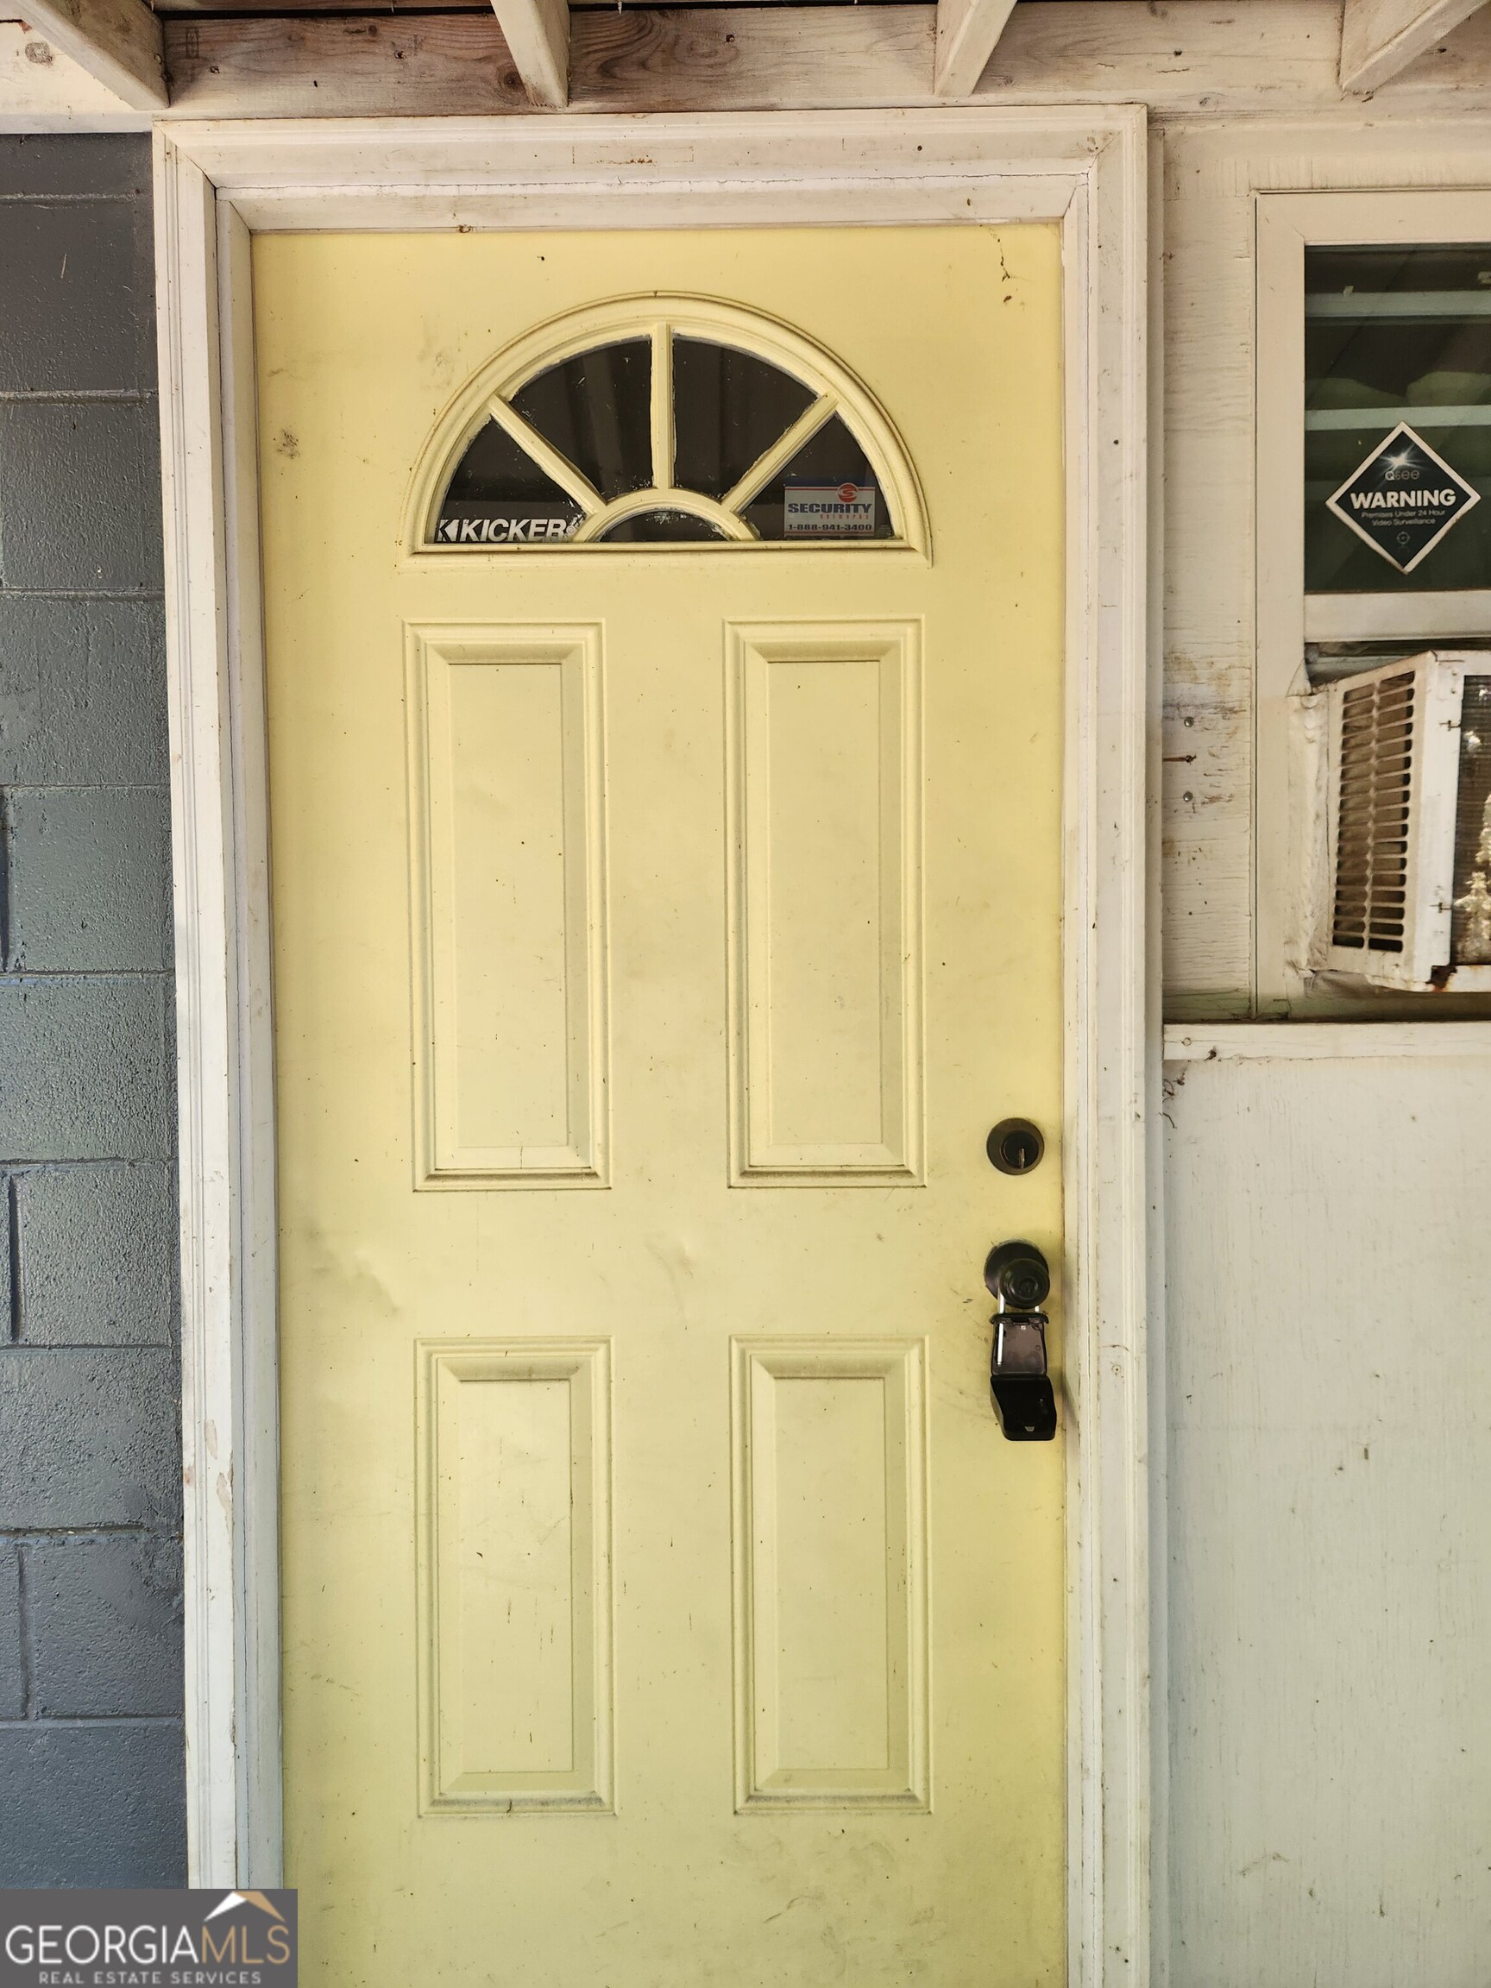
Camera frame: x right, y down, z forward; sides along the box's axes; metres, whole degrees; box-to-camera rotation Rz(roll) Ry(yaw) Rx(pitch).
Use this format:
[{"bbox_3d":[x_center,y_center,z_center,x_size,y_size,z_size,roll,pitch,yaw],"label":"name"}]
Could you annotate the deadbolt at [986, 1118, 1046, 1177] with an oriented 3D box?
[{"bbox_3d":[0.303,0.172,1.471,0.064,0.065,0.027,-1,2,0],"label":"deadbolt"}]

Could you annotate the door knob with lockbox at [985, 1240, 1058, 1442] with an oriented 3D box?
[{"bbox_3d":[0.306,0.381,1.454,0.073,0.206,0.075,-1,2,0],"label":"door knob with lockbox"}]

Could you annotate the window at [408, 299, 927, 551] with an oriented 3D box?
[{"bbox_3d":[-0.085,-0.626,1.467,0.575,0.288,0.040,-1,2,0],"label":"window"}]

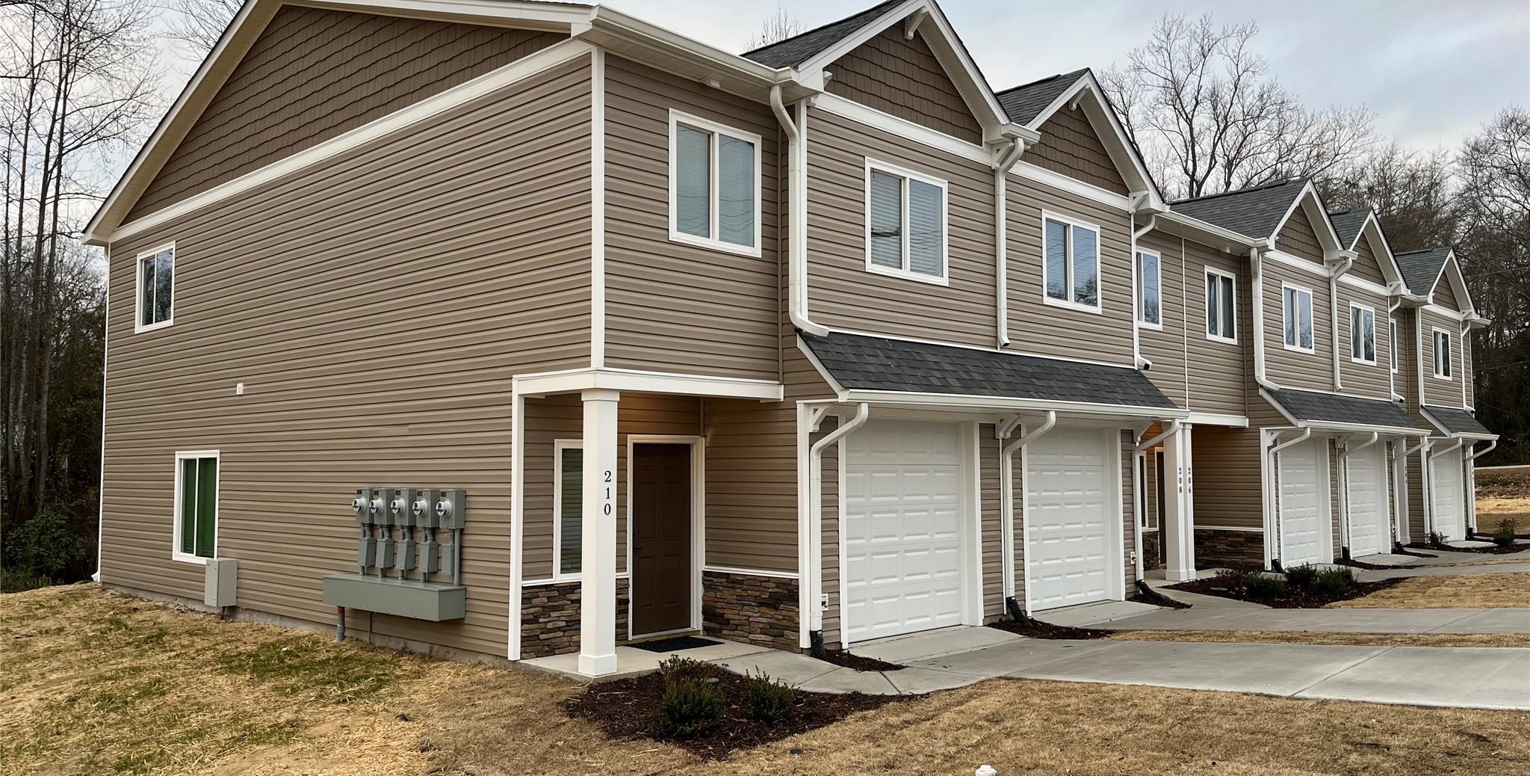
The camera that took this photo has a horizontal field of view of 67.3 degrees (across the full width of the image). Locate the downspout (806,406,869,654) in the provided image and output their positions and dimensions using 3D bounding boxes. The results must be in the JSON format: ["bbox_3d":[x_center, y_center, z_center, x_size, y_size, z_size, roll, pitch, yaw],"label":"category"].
[{"bbox_3d":[0.761,1.411,11.593,0.723,2.501,0.114,-4,-5,43],"label":"downspout"}]

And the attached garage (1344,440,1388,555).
[{"bbox_3d":[12.670,2.357,24.415,0.170,2.450,2.460,-4,-6,44],"label":"attached garage"}]

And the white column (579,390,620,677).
[{"bbox_3d":[-1.479,1.269,10.270,0.245,2.500,0.245,-4,-6,44],"label":"white column"}]

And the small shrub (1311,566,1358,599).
[{"bbox_3d":[8.435,2.873,17.000,0.560,0.460,0.580,-4,-6,44],"label":"small shrub"}]

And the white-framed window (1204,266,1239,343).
[{"bbox_3d":[7.950,-1.421,19.988,0.100,1.270,1.284,-4,-6,44],"label":"white-framed window"}]

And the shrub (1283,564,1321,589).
[{"bbox_3d":[8.708,3.020,18.661,0.580,0.430,0.580,-4,-5,43],"label":"shrub"}]

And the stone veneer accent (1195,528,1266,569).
[{"bbox_3d":[8.306,2.871,20.669,1.300,0.770,0.100,-4,-6,44],"label":"stone veneer accent"}]

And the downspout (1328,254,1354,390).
[{"bbox_3d":[11.625,-1.316,23.068,0.420,2.700,0.120,-4,-6,44],"label":"downspout"}]

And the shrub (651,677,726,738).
[{"bbox_3d":[-0.571,2.326,8.576,0.520,0.400,0.520,0,-4,0],"label":"shrub"}]

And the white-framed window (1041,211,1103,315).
[{"bbox_3d":[4.259,-1.712,15.873,0.100,1.272,1.567,-4,-6,44],"label":"white-framed window"}]

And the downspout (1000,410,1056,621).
[{"bbox_3d":[3.252,1.572,14.108,0.720,2.560,0.110,-4,-6,44],"label":"downspout"}]

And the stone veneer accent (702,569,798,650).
[{"bbox_3d":[-0.149,2.332,12.221,1.421,0.723,0.073,-4,-5,43],"label":"stone veneer accent"}]

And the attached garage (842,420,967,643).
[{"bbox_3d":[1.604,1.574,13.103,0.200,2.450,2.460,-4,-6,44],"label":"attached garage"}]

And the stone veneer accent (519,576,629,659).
[{"bbox_3d":[-1.868,2.272,11.459,0.073,0.731,1.364,-4,-5,43],"label":"stone veneer accent"}]

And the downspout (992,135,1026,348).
[{"bbox_3d":[3.157,-1.853,14.621,0.398,2.655,0.114,-4,-5,43],"label":"downspout"}]

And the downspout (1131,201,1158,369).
[{"bbox_3d":[5.854,-1.499,17.631,0.365,2.371,0.390,-4,-5,43],"label":"downspout"}]

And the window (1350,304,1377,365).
[{"bbox_3d":[12.820,-1.146,24.627,0.100,1.276,1.592,-4,-6,44],"label":"window"}]

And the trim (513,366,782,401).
[{"bbox_3d":[-1.123,-0.004,11.630,1.324,0.219,2.517,-4,-5,43],"label":"trim"}]

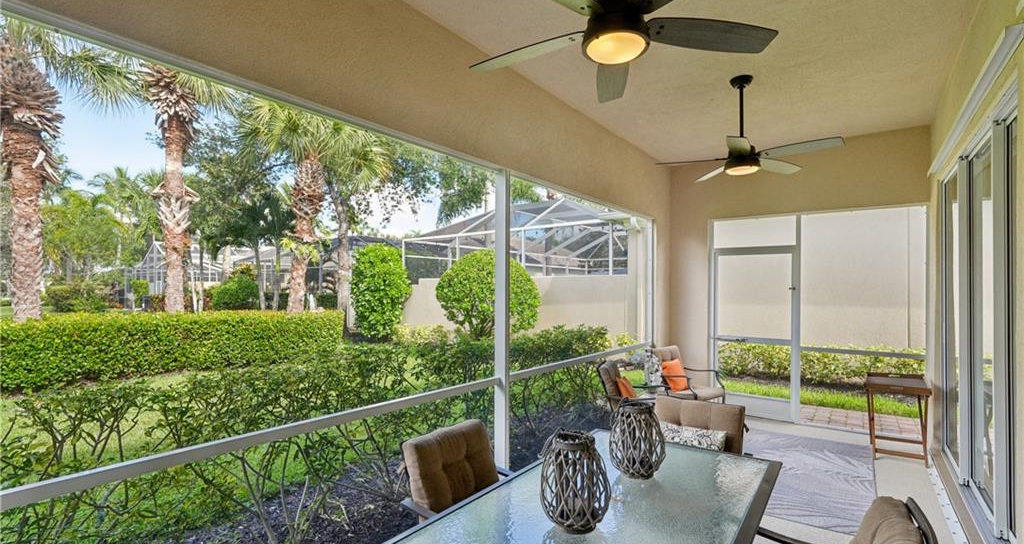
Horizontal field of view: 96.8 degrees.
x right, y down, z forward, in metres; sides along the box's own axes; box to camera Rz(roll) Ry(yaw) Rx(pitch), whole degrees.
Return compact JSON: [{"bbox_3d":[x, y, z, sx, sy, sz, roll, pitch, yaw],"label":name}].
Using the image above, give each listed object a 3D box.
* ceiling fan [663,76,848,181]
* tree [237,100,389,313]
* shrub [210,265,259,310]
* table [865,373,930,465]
[{"bbox_3d":[1.772,-1.121,3.510,1.300,0.770,1.270,-1,-2,37],"label":"ceiling fan"},{"bbox_3d":[-5.289,-1.334,12.000,3.900,6.860,3.900,-1,-2,37],"label":"tree"},{"bbox_3d":[-12.811,0.808,21.000,2.100,2.100,2.000,-1,-2,37],"label":"shrub"},{"bbox_3d":[3.603,1.368,4.247,0.440,0.680,0.620,-1,-2,37],"label":"table"}]

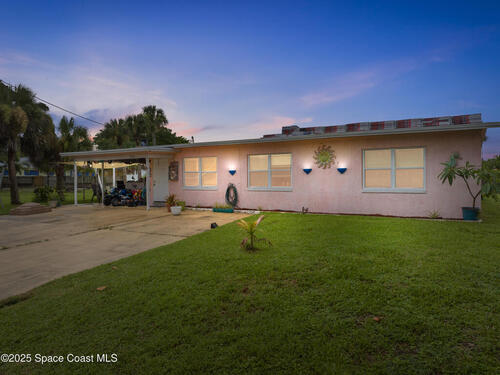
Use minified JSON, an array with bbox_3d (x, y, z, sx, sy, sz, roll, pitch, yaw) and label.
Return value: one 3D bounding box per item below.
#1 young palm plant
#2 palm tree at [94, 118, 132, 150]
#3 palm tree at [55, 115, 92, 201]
[{"bbox_3d":[0.097,0.792,6.100,0.600,0.630,0.570,0,1,0],"label":"young palm plant"},{"bbox_3d":[-12.700,-2.860,32.000,3.200,7.000,3.200,0,1,0],"label":"palm tree"},{"bbox_3d":[-11.960,-2.000,23.500,2.600,5.600,2.600,0,1,0],"label":"palm tree"}]

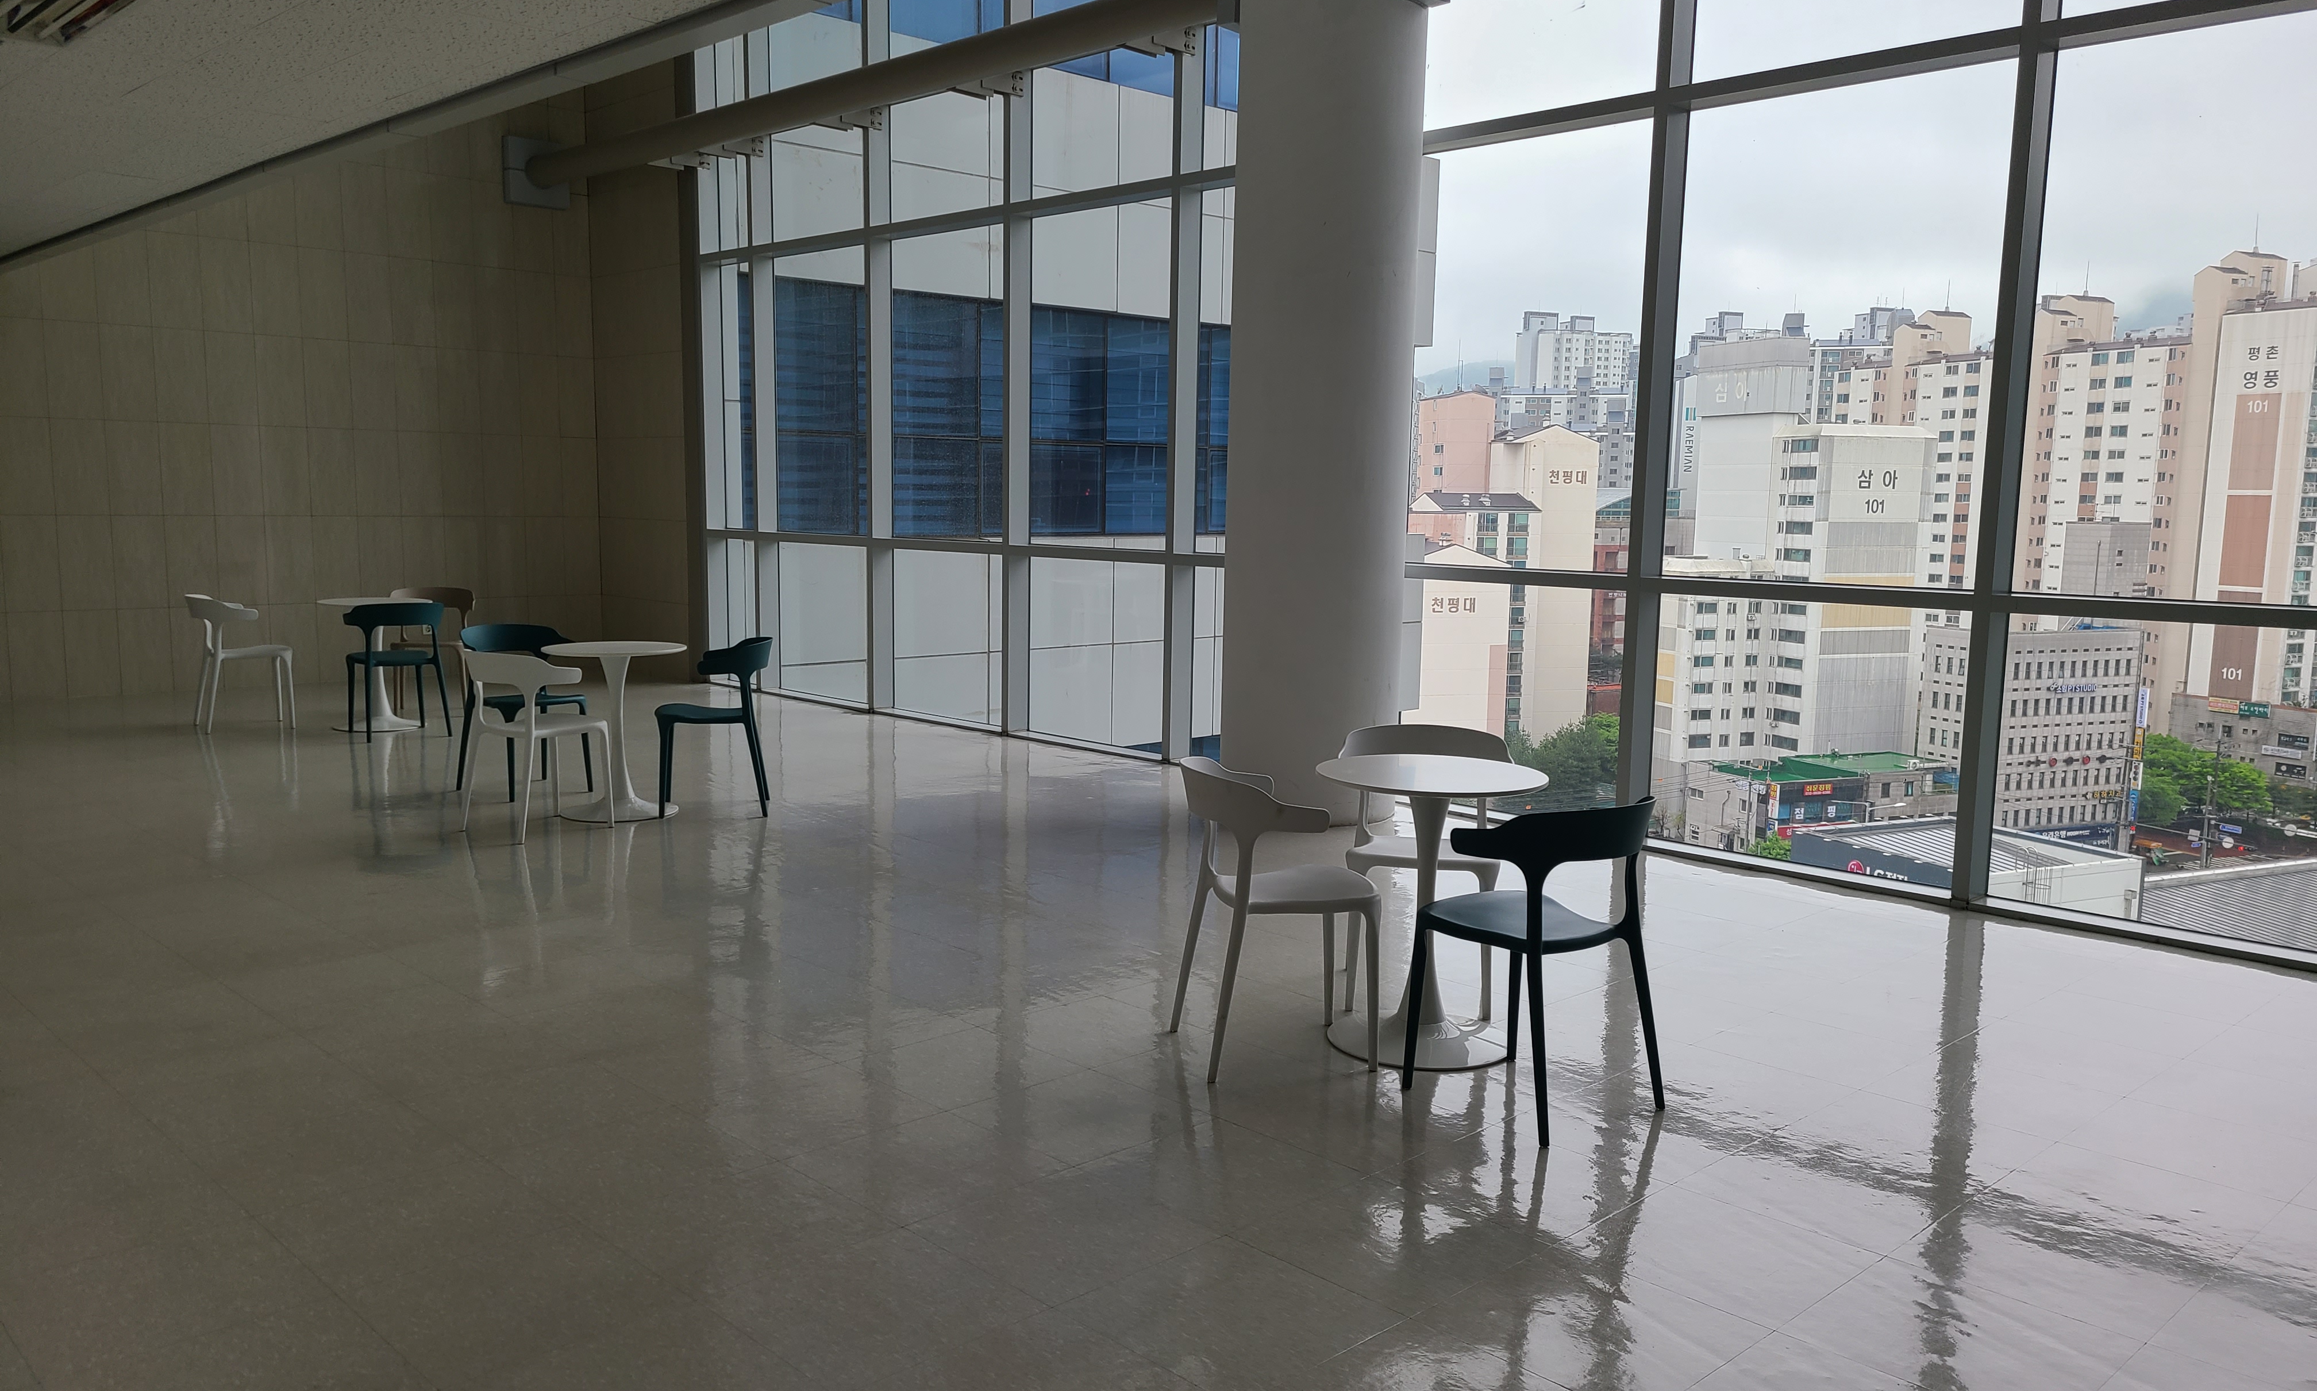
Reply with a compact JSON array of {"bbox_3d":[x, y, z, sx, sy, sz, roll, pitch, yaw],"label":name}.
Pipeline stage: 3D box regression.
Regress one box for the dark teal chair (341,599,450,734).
[{"bbox_3d":[-4.193,-0.154,9.581,0.510,0.752,0.500,-5,9,-39],"label":"dark teal chair"}]

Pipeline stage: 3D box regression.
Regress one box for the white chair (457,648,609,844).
[{"bbox_3d":[-2.536,0.175,7.114,0.510,0.752,0.500,6,9,36],"label":"white chair"}]

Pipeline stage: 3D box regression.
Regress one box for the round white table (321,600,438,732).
[{"bbox_3d":[-4.411,-0.173,9.840,0.600,0.720,0.600,1,7,0],"label":"round white table"}]

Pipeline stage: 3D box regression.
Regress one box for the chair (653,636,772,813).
[{"bbox_3d":[-1.932,0.128,7.598,0.500,0.752,0.510,0,7,-12],"label":"chair"}]

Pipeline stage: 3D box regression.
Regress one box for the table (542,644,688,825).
[{"bbox_3d":[-2.330,0.149,7.497,0.600,0.720,0.600,1,7,0],"label":"table"}]

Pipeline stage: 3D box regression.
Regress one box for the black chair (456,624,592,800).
[{"bbox_3d":[-2.893,0.067,7.954,0.500,0.752,0.510,7,9,40],"label":"black chair"}]

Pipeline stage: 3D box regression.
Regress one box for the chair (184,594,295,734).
[{"bbox_3d":[-5.120,-0.190,9.737,0.500,0.752,0.510,-4,9,-37],"label":"chair"}]

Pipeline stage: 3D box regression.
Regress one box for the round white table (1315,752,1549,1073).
[{"bbox_3d":[0.707,0.558,4.580,0.600,0.720,0.600,1,7,0],"label":"round white table"}]

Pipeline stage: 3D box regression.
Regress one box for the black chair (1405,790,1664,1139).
[{"bbox_3d":[0.899,0.600,4.130,0.510,0.752,0.500,-4,9,-38],"label":"black chair"}]

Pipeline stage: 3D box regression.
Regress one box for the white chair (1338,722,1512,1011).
[{"bbox_3d":[0.753,0.492,4.996,0.510,0.752,0.500,2,7,7],"label":"white chair"}]

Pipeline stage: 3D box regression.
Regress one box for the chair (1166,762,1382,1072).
[{"bbox_3d":[0.302,0.549,4.455,0.500,0.752,0.510,0,7,-13],"label":"chair"}]

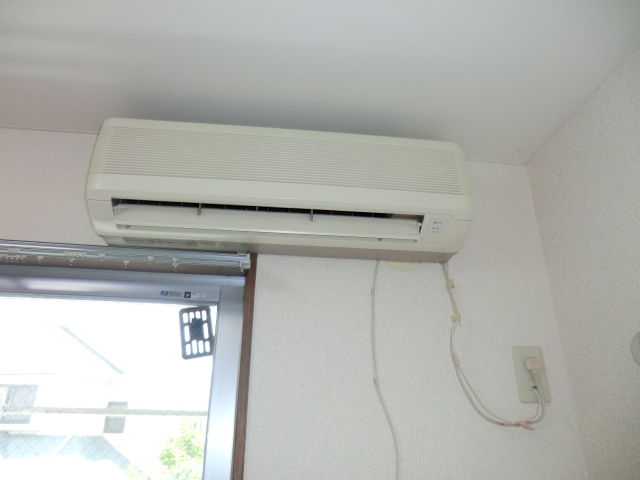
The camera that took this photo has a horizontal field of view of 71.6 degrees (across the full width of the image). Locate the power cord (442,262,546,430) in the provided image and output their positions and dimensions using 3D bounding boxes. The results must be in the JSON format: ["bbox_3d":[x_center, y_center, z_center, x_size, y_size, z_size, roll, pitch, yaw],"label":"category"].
[{"bbox_3d":[0.383,0.218,0.979,0.203,0.365,0.040,3,-24,-5],"label":"power cord"}]

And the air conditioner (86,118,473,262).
[{"bbox_3d":[-0.074,-0.109,1.005,0.788,0.242,0.162,3,-24,-5],"label":"air conditioner"}]

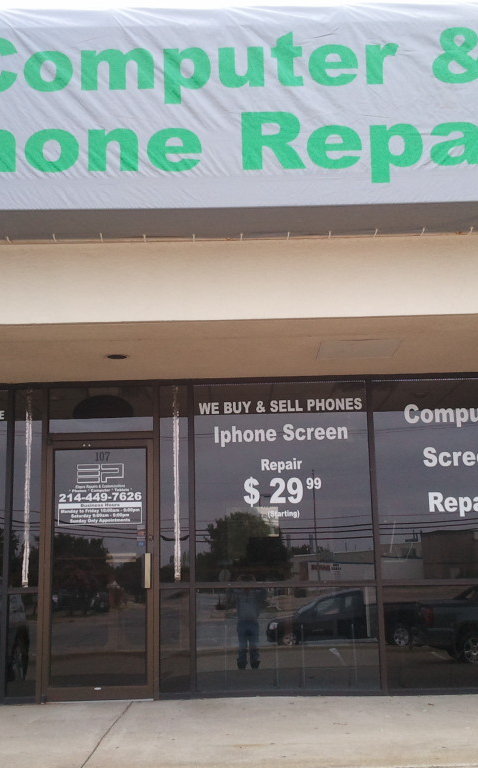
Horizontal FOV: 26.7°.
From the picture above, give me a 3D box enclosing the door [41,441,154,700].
[{"bbox_3d":[-1.165,1.523,8.364,0.917,2.137,0.060,-1,-11,1],"label":"door"}]

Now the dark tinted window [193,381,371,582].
[{"bbox_3d":[0.370,0.823,8.479,1.487,1.685,0.060,-1,-11,1],"label":"dark tinted window"}]

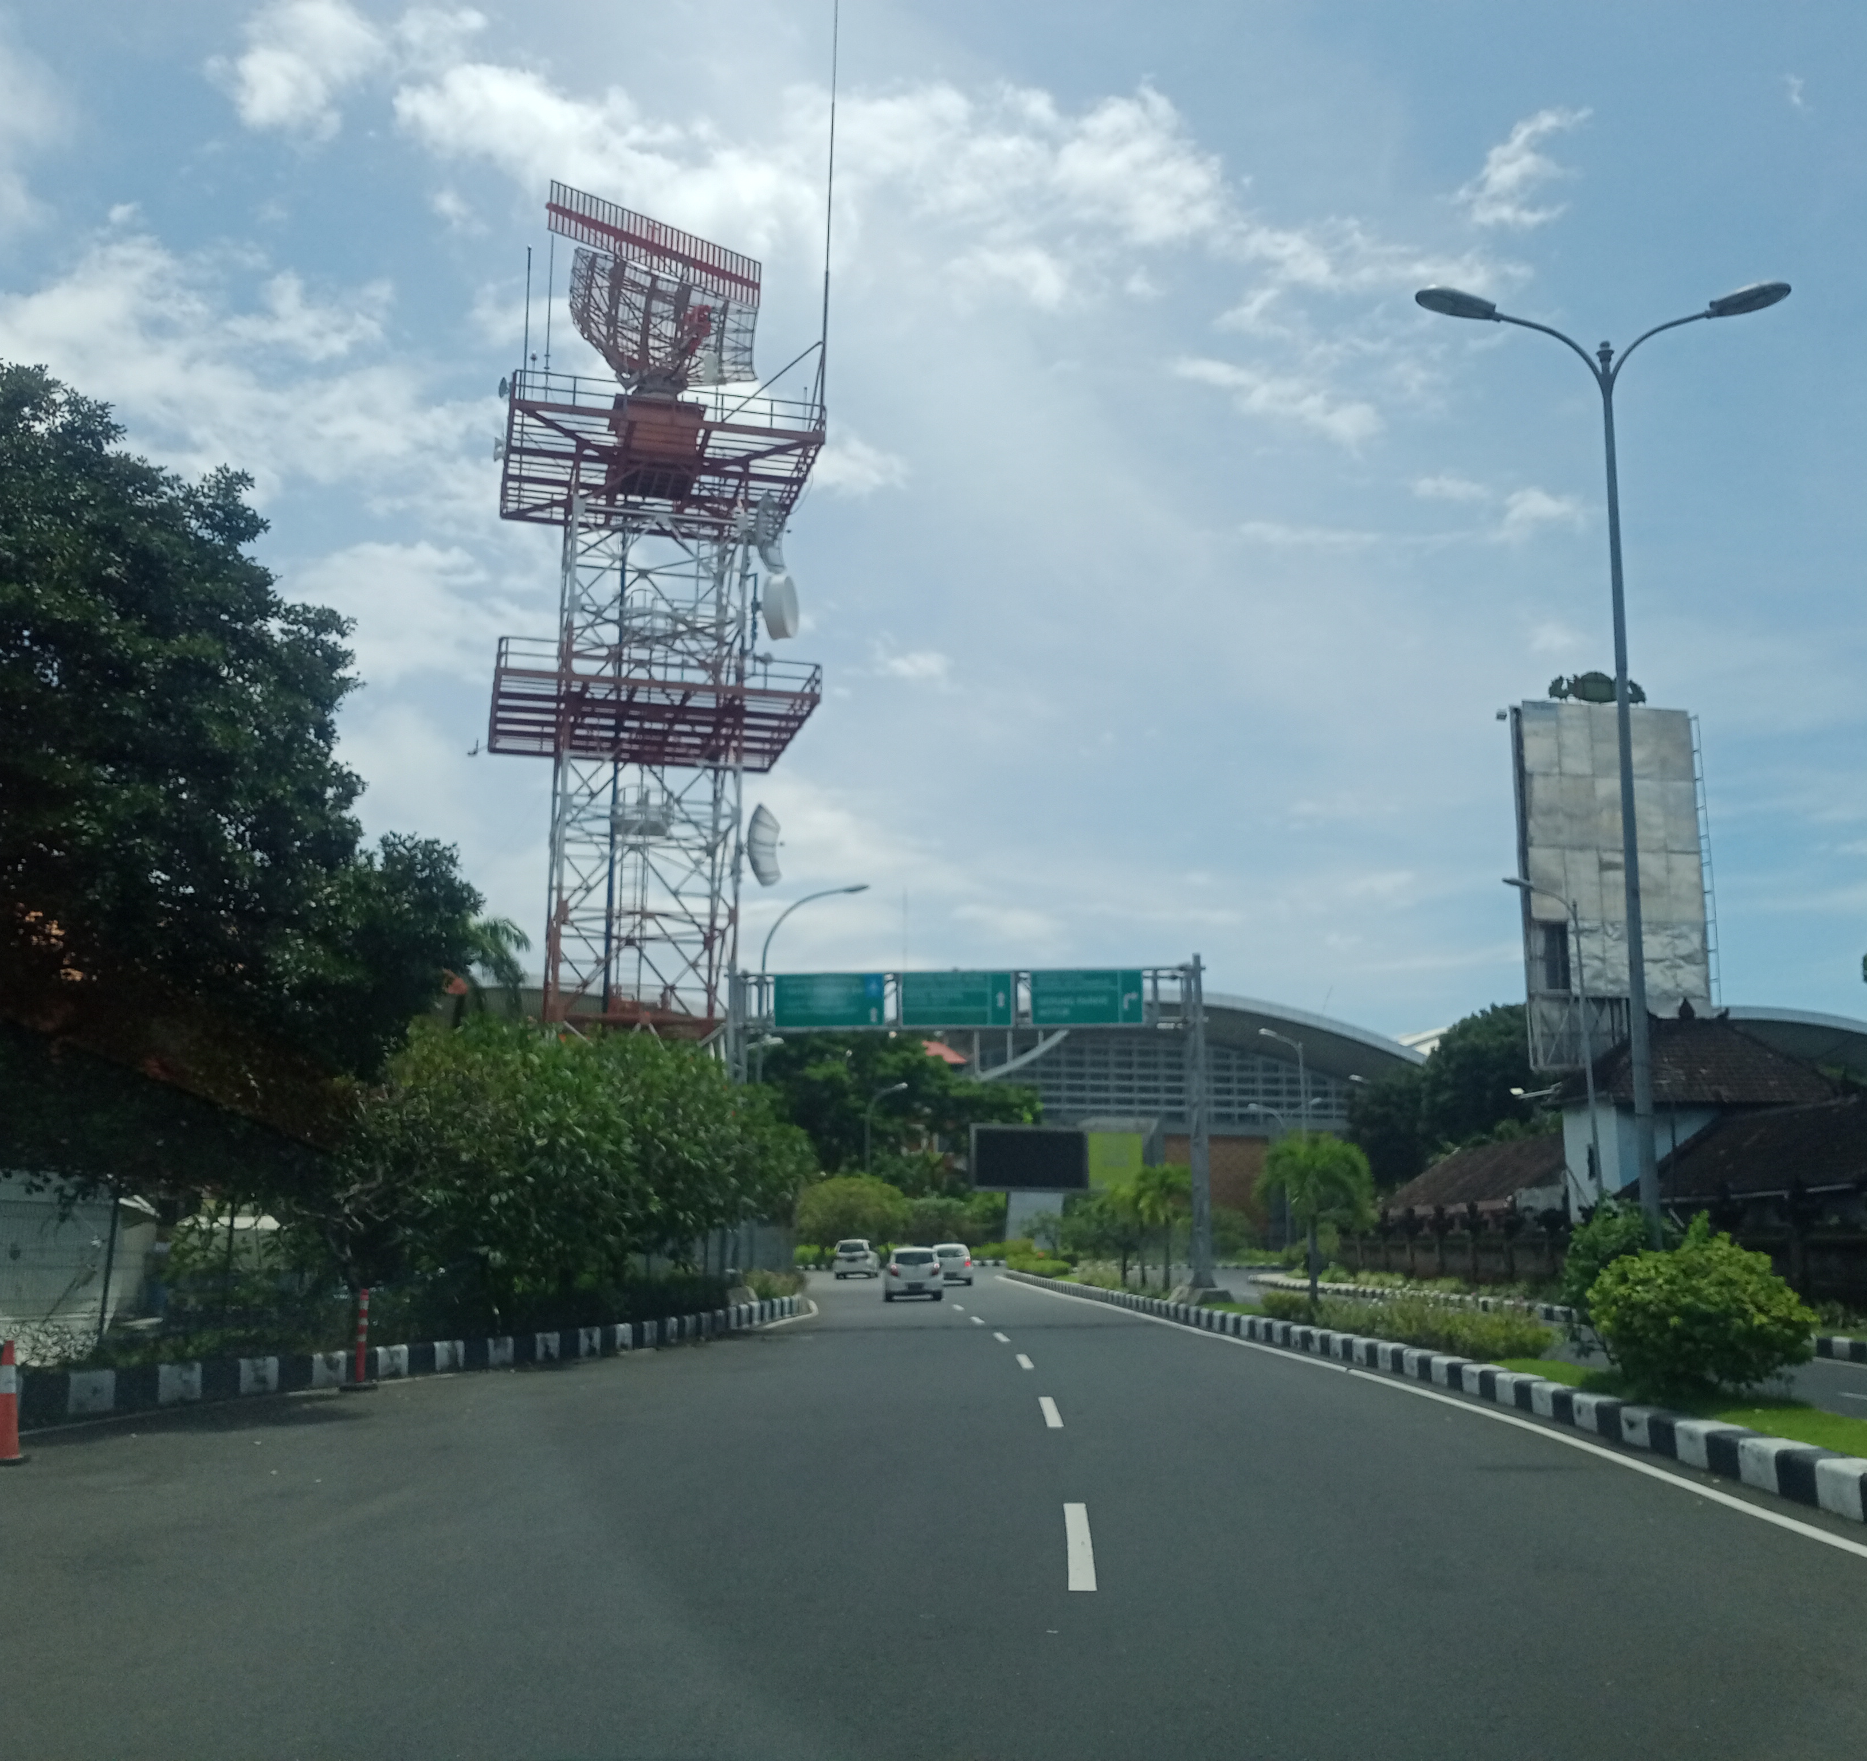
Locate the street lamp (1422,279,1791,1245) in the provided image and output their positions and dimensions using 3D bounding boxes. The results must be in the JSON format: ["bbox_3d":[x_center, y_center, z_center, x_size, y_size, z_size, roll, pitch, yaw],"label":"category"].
[{"bbox_3d":[6.936,-0.750,18.578,3.850,11.070,0.400,0,-11,3],"label":"street lamp"}]

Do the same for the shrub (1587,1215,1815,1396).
[{"bbox_3d":[6.724,3.713,16.503,2.000,1.521,1.800,0,-11,0],"label":"shrub"}]

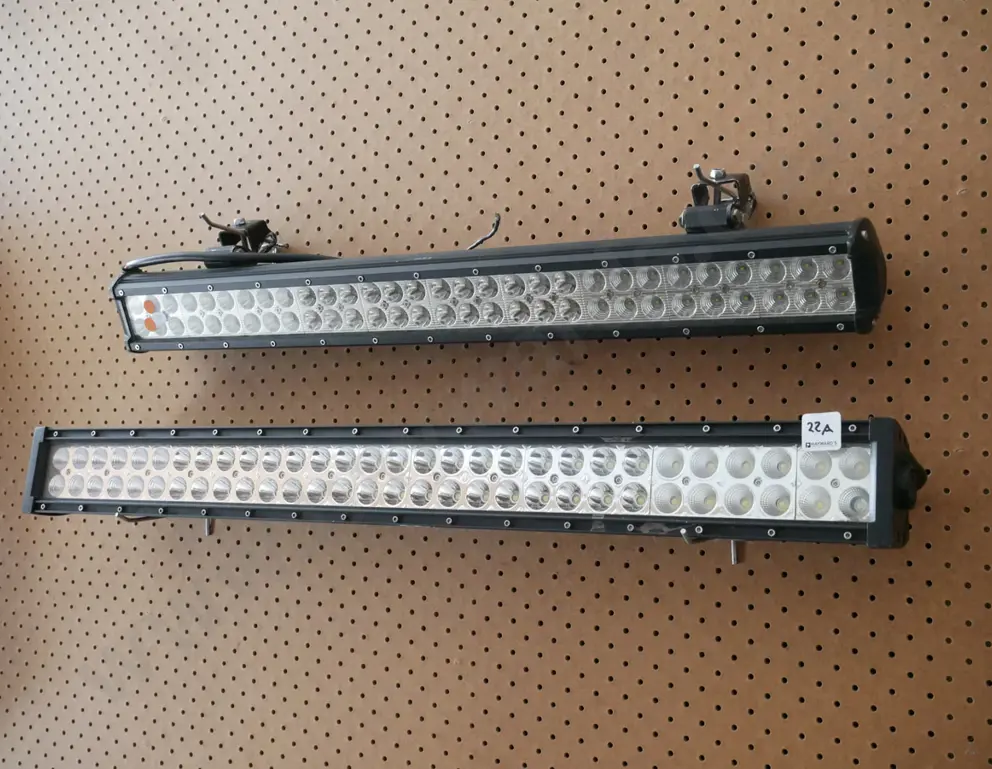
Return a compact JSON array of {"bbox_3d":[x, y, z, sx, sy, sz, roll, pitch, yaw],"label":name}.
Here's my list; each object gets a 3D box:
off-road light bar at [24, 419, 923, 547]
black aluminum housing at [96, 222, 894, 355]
[{"bbox_3d":[-0.084,0.083,0.911,0.828,0.087,0.069,-2,-16,26],"label":"off-road light bar"},{"bbox_3d":[-0.049,-0.075,0.910,0.714,0.075,0.064,0,23,27],"label":"black aluminum housing"}]

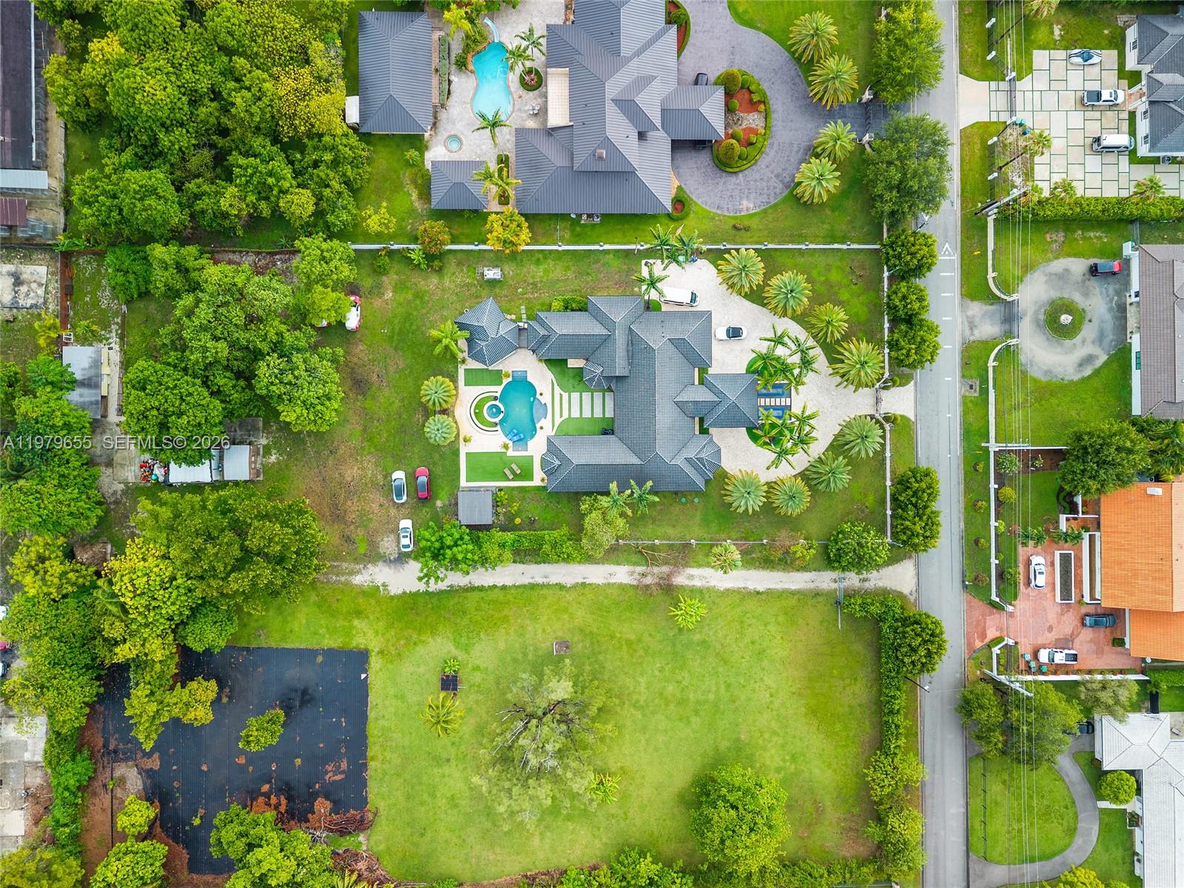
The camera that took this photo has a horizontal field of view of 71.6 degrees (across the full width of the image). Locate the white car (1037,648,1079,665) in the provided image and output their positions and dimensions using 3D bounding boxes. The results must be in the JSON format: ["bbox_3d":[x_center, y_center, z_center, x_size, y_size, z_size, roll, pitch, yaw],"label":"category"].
[{"bbox_3d":[68.163,31.107,120.070,5.600,1.860,1.980,2,90,0],"label":"white car"}]

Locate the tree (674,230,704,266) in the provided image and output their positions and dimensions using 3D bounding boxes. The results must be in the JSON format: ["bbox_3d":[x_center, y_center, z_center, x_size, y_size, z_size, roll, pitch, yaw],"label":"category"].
[{"bbox_3d":[13.665,-27.590,117.350,4.295,7.300,5.075,0,90,0],"label":"tree"}]

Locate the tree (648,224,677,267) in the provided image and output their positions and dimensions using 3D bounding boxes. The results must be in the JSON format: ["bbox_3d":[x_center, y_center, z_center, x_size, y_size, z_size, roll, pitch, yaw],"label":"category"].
[{"bbox_3d":[9.610,-27.120,114.030,4.050,9.000,5.820,0,90,-2],"label":"tree"}]

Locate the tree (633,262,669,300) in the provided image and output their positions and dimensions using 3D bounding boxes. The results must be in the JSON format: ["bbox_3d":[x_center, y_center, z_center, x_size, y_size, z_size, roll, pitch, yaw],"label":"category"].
[{"bbox_3d":[7.868,-21.923,113.625,4.830,9.500,5.117,0,90,-2],"label":"tree"}]

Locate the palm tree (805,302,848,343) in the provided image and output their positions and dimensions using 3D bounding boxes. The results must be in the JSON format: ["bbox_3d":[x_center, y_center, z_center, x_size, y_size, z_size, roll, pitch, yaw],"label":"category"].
[{"bbox_3d":[32.720,-16.930,116.010,5.910,6.500,5.850,0,90,-2],"label":"palm tree"}]

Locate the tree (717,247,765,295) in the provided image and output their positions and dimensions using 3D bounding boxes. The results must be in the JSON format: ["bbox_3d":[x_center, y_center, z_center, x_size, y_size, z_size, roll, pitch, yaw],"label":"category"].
[{"bbox_3d":[20.815,-24.193,115.438,6.848,6.800,6.609,0,90,-2],"label":"tree"}]

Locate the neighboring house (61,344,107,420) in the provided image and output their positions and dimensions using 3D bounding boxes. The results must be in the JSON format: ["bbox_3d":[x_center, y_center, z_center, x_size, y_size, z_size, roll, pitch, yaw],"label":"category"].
[{"bbox_3d":[-69.939,-8.400,113.900,5.163,3.400,9.865,0,90,-2],"label":"neighboring house"}]

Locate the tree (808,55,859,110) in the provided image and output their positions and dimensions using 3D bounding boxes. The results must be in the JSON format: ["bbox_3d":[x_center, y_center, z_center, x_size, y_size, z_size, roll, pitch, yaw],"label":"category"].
[{"bbox_3d":[33.807,-50.673,115.729,7.140,7.200,7.601,0,90,-2],"label":"tree"}]

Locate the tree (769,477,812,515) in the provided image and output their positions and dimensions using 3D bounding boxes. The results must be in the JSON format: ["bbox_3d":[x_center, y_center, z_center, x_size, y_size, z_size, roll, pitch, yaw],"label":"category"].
[{"bbox_3d":[28.423,7.553,118.000,5.830,6.000,5.698,0,90,0],"label":"tree"}]

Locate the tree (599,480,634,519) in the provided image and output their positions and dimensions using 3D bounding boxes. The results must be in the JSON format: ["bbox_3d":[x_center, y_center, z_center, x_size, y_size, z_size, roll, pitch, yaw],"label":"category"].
[{"bbox_3d":[3.180,7.620,114.140,4.910,8.000,5.100,0,90,-2],"label":"tree"}]

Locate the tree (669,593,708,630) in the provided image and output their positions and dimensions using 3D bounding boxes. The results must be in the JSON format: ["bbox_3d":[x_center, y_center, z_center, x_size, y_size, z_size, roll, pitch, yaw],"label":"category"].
[{"bbox_3d":[13.540,23.610,116.510,5.280,3.800,5.150,0,90,-2],"label":"tree"}]

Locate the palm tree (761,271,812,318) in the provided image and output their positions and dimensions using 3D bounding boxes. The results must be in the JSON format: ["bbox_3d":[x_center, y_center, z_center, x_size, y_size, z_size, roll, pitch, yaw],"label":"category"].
[{"bbox_3d":[27.190,-20.970,115.840,6.740,6.500,6.550,0,90,-2],"label":"palm tree"}]

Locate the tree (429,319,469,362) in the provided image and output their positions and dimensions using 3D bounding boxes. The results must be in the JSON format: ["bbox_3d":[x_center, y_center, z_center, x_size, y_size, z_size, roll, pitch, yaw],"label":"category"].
[{"bbox_3d":[-19.580,-14.330,113.980,5.520,7.000,5.640,0,90,-2],"label":"tree"}]

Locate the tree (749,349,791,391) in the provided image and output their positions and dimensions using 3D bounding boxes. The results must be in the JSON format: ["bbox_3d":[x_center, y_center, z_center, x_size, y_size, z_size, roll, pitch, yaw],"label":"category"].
[{"bbox_3d":[24.450,-10.240,114.690,5.860,8.500,5.860,0,90,-2],"label":"tree"}]

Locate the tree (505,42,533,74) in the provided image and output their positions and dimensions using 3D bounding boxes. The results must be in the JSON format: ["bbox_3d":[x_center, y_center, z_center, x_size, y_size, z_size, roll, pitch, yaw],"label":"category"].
[{"bbox_3d":[-10.275,-53.893,117.000,3.877,8.000,4.523,0,90,0],"label":"tree"}]

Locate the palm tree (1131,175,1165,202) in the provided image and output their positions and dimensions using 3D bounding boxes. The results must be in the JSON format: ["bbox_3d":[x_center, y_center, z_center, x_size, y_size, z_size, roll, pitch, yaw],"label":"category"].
[{"bbox_3d":[76.268,-35.050,115.918,4.384,9.800,3.794,0,90,-2],"label":"palm tree"}]

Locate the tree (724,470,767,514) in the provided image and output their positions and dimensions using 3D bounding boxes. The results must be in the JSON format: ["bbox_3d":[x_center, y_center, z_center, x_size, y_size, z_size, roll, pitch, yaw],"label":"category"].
[{"bbox_3d":[21.911,6.951,117.850,6.090,6.300,6.355,0,90,0],"label":"tree"}]

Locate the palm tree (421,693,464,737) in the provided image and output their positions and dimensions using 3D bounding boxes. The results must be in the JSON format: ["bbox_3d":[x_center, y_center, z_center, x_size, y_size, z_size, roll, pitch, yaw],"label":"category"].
[{"bbox_3d":[-20.846,37.737,114.891,5.846,4.800,6.310,0,90,-2],"label":"palm tree"}]

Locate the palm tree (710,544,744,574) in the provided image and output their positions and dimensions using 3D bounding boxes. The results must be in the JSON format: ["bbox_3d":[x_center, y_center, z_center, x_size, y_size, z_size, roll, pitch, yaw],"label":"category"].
[{"bbox_3d":[18.865,16.060,116.124,4.523,5.200,4.335,0,90,-2],"label":"palm tree"}]

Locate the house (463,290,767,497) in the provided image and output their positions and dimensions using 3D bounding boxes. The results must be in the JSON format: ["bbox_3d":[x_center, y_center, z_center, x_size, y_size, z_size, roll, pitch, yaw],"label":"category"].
[{"bbox_3d":[2.331,-6.788,114.562,41.927,7.200,27.559,0,90,-2],"label":"house"}]

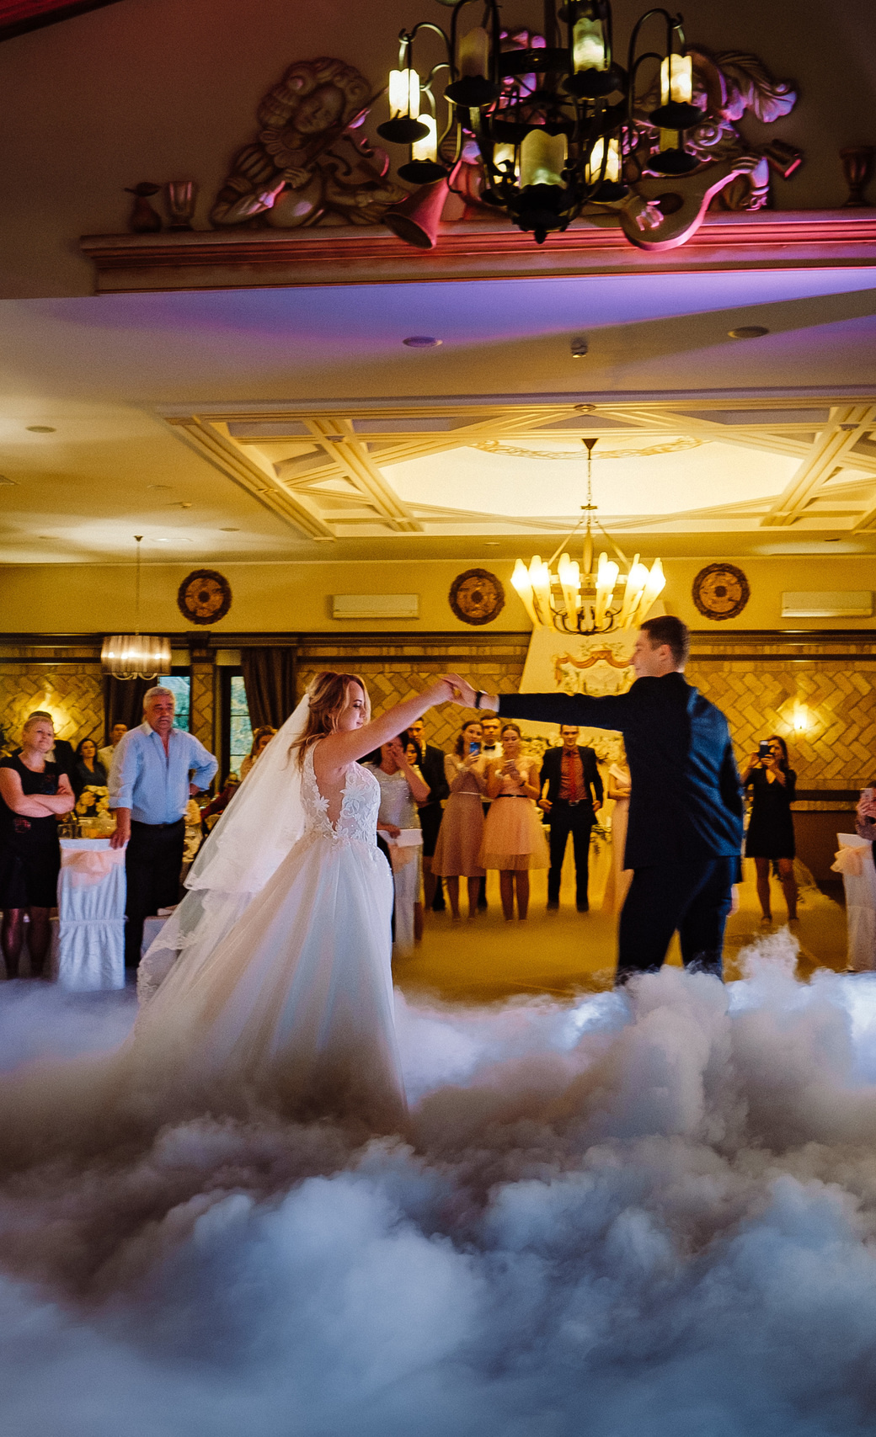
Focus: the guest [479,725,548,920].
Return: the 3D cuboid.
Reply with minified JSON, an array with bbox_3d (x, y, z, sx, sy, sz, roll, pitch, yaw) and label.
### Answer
[{"bbox_3d":[0.633,0.890,12.222,0.560,1.637,0.450,0,-2,2],"label":"guest"}]

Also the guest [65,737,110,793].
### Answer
[{"bbox_3d":[-3.543,0.982,14.500,0.450,1.580,0.300,1,-2,-14],"label":"guest"}]

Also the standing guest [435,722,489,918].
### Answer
[{"bbox_3d":[0.188,0.859,12.221,0.480,1.691,0.420,1,-2,-5],"label":"standing guest"}]

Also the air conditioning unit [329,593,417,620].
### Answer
[{"bbox_3d":[-0.748,-1.334,17.044,1.050,0.290,0.220,0,-2,7],"label":"air conditioning unit"}]

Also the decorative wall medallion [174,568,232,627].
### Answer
[{"bbox_3d":[-2.567,-1.343,15.818,0.620,0.620,0.060,0,-2,6],"label":"decorative wall medallion"}]

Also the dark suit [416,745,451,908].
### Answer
[{"bbox_3d":[-0.158,0.978,12.974,0.540,1.500,0.320,0,-2,6],"label":"dark suit"}]

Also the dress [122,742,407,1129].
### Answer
[{"bbox_3d":[-0.661,0.806,5.300,1.080,1.440,0.960,0,-2,7],"label":"dress"}]

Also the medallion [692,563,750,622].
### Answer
[{"bbox_3d":[3.298,-1.474,16.668,0.670,0.670,0.060,0,-2,7],"label":"medallion"}]

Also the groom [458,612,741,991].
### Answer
[{"bbox_3d":[0.649,0.542,5.440,0.840,1.862,0.820,-1,-3,44],"label":"groom"}]

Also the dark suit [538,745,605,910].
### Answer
[{"bbox_3d":[1.236,0.909,13.358,0.590,1.772,0.330,0,-2,5],"label":"dark suit"}]

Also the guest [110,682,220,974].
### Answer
[{"bbox_3d":[-1.680,0.707,8.822,0.660,1.809,0.400,1,-2,-22],"label":"guest"}]

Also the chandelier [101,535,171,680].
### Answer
[{"bbox_3d":[-3.246,-1.188,15.505,0.765,1.561,0.765,0,-2,7],"label":"chandelier"}]

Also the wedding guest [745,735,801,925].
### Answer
[{"bbox_3d":[2.802,0.933,12.073,0.500,1.570,0.400,0,-2,11],"label":"wedding guest"}]

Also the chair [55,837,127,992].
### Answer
[{"bbox_3d":[-2.037,1.153,8.559,0.420,0.894,0.500,1,-2,-9],"label":"chair"}]

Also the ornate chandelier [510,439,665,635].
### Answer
[{"bbox_3d":[1.270,-1.524,12.075,1.302,1.632,1.302,0,-2,7],"label":"ornate chandelier"}]

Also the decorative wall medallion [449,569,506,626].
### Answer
[{"bbox_3d":[0.467,-1.434,16.989,0.670,0.670,0.060,0,-2,7],"label":"decorative wall medallion"}]

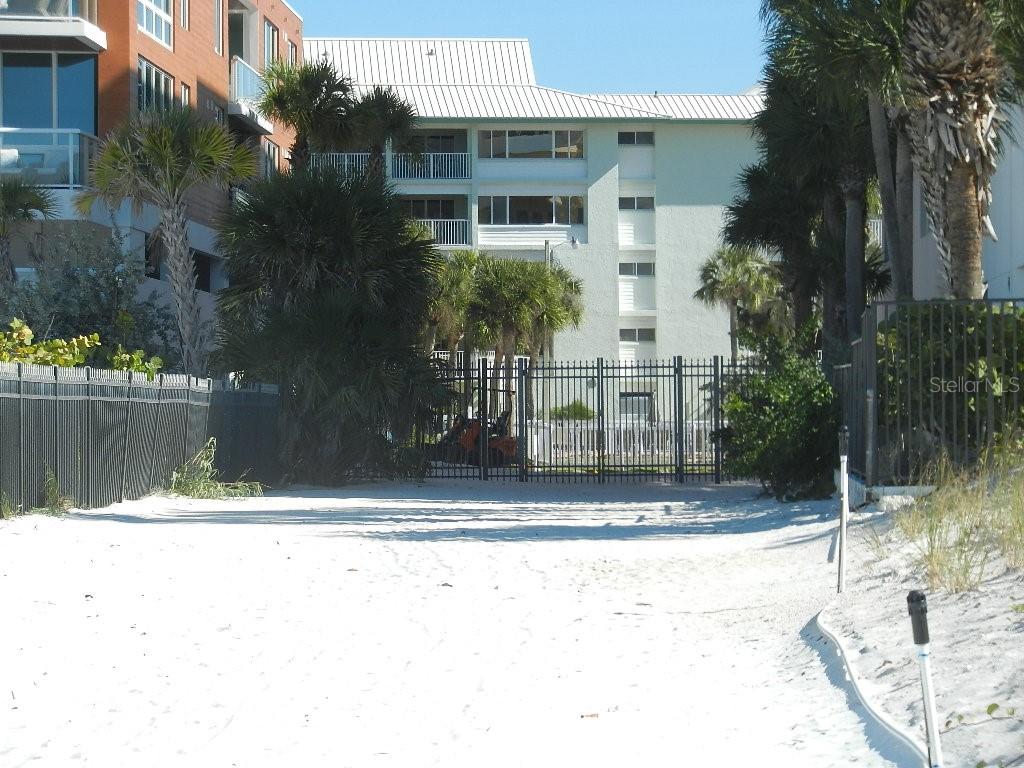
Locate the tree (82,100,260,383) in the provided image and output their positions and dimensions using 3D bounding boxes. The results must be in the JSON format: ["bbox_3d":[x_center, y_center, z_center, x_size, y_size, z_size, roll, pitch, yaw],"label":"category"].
[{"bbox_3d":[-6.420,-1.610,68.000,3.300,7.152,3.200,-1,0,0],"label":"tree"}]

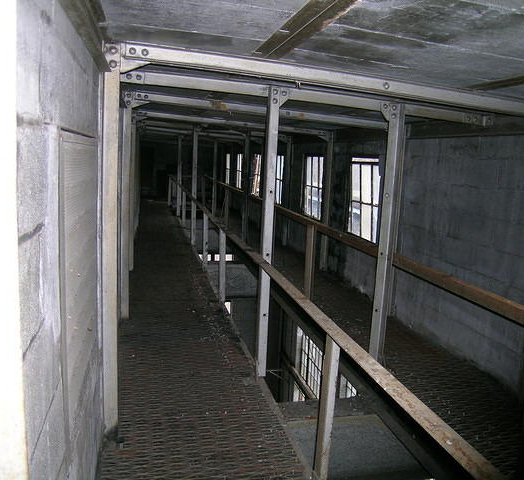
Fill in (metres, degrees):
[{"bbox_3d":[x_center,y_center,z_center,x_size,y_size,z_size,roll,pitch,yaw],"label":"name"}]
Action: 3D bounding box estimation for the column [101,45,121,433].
[{"bbox_3d":[-0.860,0.045,2.974,0.082,2.243,0.084,0,9,-13],"label":"column"}]

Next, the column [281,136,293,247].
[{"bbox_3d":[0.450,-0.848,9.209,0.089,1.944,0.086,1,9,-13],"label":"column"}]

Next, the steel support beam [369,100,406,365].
[{"bbox_3d":[0.971,0.011,4.077,0.079,2.120,0.084,0,9,-13],"label":"steel support beam"}]

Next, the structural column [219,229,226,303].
[{"bbox_3d":[-0.440,0.313,5.891,0.072,0.818,0.084,0,9,-13],"label":"structural column"}]

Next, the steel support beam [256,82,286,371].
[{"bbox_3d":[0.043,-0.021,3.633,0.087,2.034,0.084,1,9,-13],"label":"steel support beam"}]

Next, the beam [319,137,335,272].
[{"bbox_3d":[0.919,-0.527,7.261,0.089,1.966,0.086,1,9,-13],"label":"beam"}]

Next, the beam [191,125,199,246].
[{"bbox_3d":[-1.214,-0.938,9.307,0.079,2.122,0.084,0,9,-13],"label":"beam"}]

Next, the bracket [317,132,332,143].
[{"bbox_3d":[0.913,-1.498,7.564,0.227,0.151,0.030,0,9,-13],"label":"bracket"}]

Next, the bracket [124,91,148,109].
[{"bbox_3d":[-1.089,-1.209,4.506,0.210,0.148,0.039,1,9,-13],"label":"bracket"}]

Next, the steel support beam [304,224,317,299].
[{"bbox_3d":[0.571,0.265,6.083,0.084,0.941,0.084,0,9,-13],"label":"steel support beam"}]

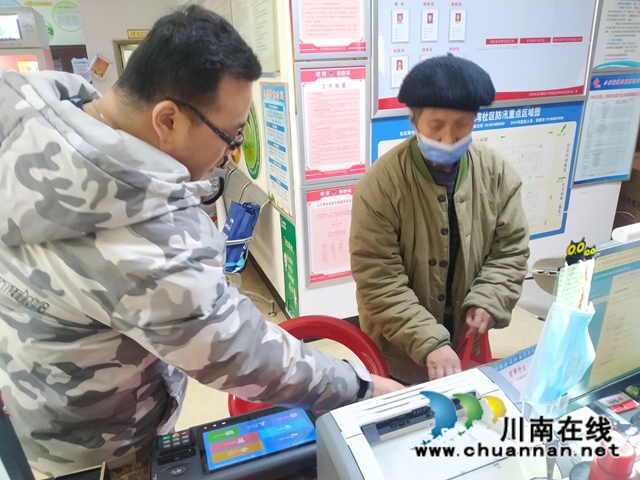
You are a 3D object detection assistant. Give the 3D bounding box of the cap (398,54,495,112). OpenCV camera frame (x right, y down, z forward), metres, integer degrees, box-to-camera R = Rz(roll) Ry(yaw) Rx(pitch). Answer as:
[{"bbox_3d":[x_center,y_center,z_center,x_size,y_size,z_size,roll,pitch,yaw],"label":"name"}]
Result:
[{"bbox_3d":[0.331,-0.406,1.160,0.250,0.135,0.265,0,35,7],"label":"cap"}]

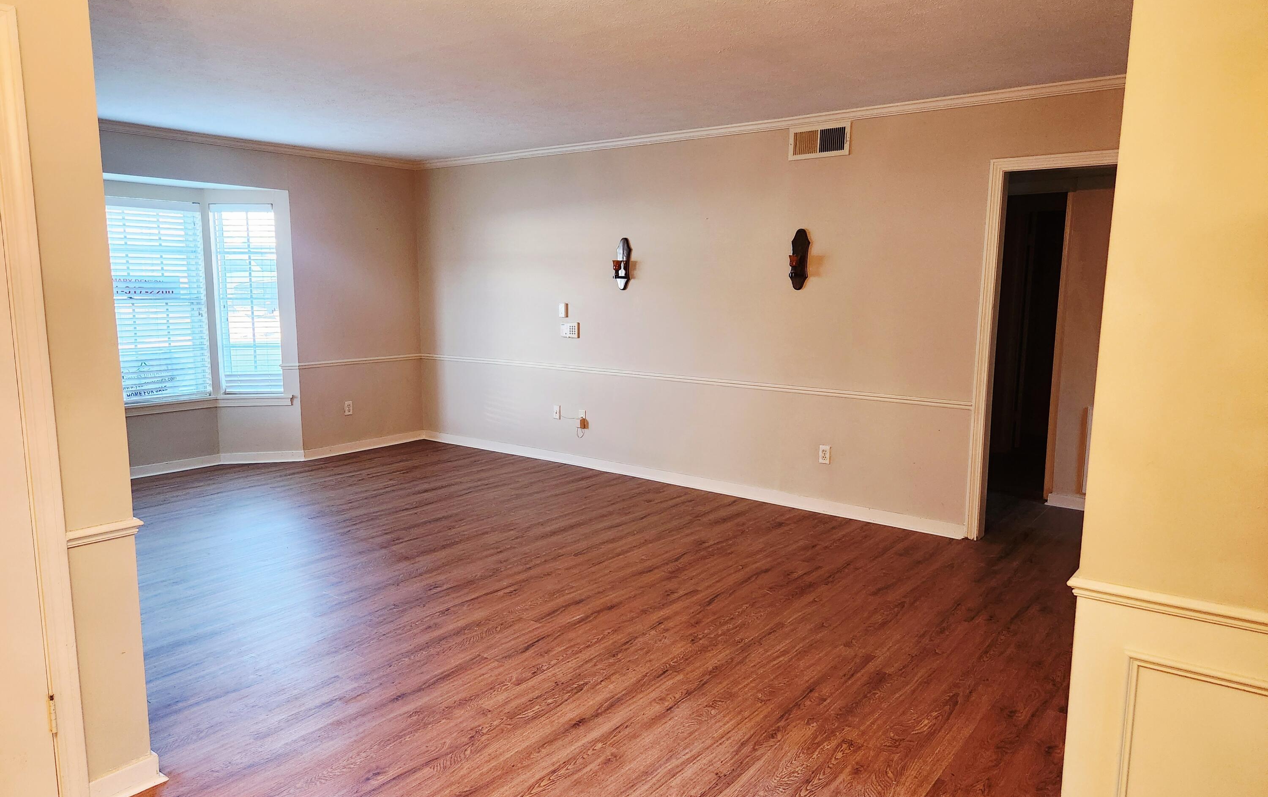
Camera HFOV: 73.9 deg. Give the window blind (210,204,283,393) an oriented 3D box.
[{"bbox_3d":[-2.971,-0.753,6.493,0.442,1.453,0.055,-1,9,-11],"label":"window blind"}]

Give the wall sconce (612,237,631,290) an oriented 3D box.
[{"bbox_3d":[-0.090,-0.960,6.027,0.120,0.365,0.110,7,10,37],"label":"wall sconce"}]

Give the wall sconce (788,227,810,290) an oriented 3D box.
[{"bbox_3d":[1.008,-0.858,5.191,0.120,0.376,0.110,7,10,37],"label":"wall sconce"}]

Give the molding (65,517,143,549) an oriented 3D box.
[{"bbox_3d":[-1.458,0.371,2.327,0.020,0.048,0.183,7,10,37],"label":"molding"}]

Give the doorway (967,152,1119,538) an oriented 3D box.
[{"bbox_3d":[2.304,-0.198,4.425,0.910,2.101,0.145,7,10,37],"label":"doorway"}]

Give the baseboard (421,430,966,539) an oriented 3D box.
[{"bbox_3d":[0.003,0.542,6.228,4.765,0.094,0.022,7,10,37],"label":"baseboard"}]

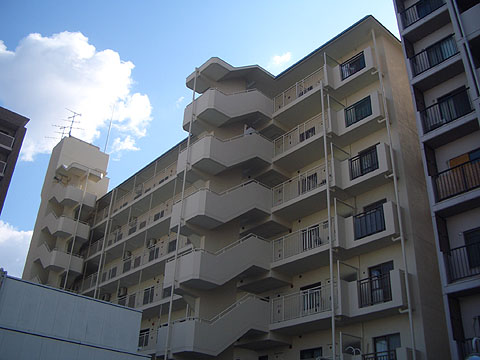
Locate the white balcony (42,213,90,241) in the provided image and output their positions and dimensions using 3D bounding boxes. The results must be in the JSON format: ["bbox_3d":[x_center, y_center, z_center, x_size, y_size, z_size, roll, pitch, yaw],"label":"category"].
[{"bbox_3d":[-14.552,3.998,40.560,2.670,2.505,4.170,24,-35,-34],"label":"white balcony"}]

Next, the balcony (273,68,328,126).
[{"bbox_3d":[3.448,-4.197,25.124,1.360,1.270,3.790,24,-35,-34],"label":"balcony"}]

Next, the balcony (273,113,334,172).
[{"bbox_3d":[3.430,-1.891,24.334,1.305,1.365,3.975,24,-35,-34],"label":"balcony"}]

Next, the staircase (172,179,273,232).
[{"bbox_3d":[-0.815,1.424,22.944,3.880,2.700,2.670,24,-35,-34],"label":"staircase"}]

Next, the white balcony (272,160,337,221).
[{"bbox_3d":[3.332,0.559,23.003,1.305,1.395,3.975,24,-35,-34],"label":"white balcony"}]

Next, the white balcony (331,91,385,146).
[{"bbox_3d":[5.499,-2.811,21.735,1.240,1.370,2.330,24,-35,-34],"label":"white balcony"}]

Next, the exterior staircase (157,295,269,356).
[{"bbox_3d":[-0.986,6.199,20.607,4.125,2.790,2.220,24,-35,-34],"label":"exterior staircase"}]

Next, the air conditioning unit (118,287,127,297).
[{"bbox_3d":[-8.292,8.069,34.623,0.320,0.570,0.780,24,-35,-34],"label":"air conditioning unit"}]

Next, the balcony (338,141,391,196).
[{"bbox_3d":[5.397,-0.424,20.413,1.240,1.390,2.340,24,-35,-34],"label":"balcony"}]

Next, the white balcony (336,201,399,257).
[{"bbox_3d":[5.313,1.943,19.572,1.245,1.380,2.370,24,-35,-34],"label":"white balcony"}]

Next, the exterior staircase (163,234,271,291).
[{"bbox_3d":[-0.923,3.823,21.604,3.900,2.740,2.650,24,-35,-34],"label":"exterior staircase"}]

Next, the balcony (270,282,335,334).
[{"bbox_3d":[3.138,5.404,20.372,1.305,1.388,3.975,24,-35,-34],"label":"balcony"}]

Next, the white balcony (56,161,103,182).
[{"bbox_3d":[-14.418,-0.554,43.097,2.670,1.680,4.320,24,-35,-34],"label":"white balcony"}]

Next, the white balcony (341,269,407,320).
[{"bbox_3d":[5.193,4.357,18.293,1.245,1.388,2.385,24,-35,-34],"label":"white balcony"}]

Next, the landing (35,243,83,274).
[{"bbox_3d":[-14.265,6.240,38.519,2.380,2.730,4.350,24,-35,-34],"label":"landing"}]

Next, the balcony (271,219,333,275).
[{"bbox_3d":[3.100,3.022,21.135,1.310,1.360,3.760,24,-35,-34],"label":"balcony"}]

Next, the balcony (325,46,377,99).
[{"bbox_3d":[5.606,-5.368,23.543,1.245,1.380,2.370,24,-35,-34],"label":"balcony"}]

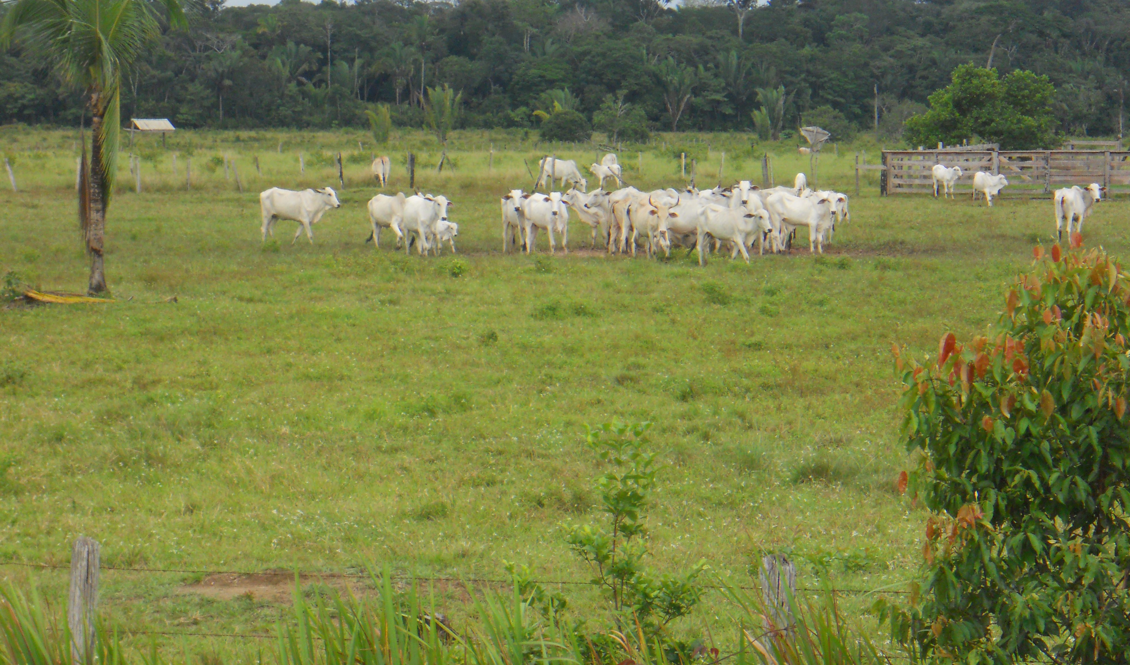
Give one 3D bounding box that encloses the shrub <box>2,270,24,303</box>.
[{"bbox_3d":[-9.666,-0.804,80.000,0.420,0.560,0.420,0,3,0],"label":"shrub"}]

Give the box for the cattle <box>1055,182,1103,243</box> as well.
[{"bbox_3d":[13.277,-3.089,118.000,0.650,1.550,1.900,1,3,22],"label":"cattle"}]

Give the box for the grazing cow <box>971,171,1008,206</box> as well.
[{"bbox_3d":[15.828,-5.353,170.000,1.650,1.280,0.480,3,4,42],"label":"grazing cow"}]

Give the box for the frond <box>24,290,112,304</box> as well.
[{"bbox_3d":[-8.661,-0.622,79.500,1.600,0.220,0.600,0,3,0],"label":"frond"}]

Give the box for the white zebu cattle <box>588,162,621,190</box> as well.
[{"bbox_3d":[1.732,-6.736,197.000,1.500,1.150,0.400,0,3,2],"label":"white zebu cattle"}]

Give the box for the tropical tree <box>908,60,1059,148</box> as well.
[{"bbox_3d":[27.324,-14.430,300.000,9.900,6.400,8.500,0,3,0],"label":"tropical tree"}]

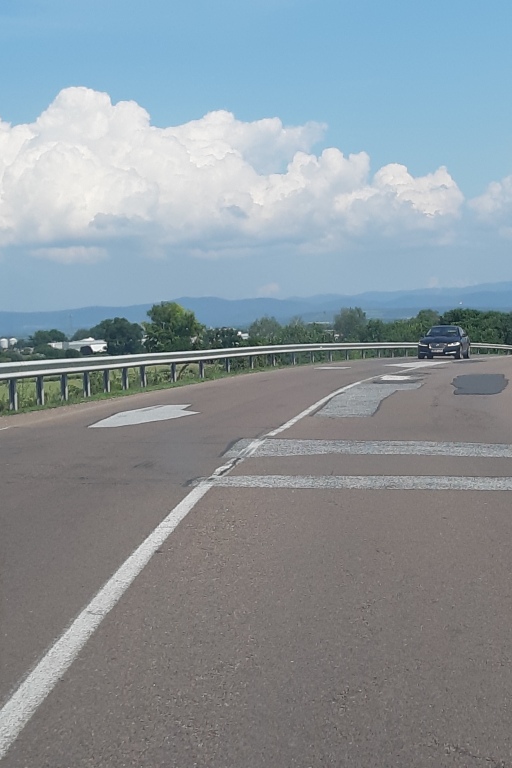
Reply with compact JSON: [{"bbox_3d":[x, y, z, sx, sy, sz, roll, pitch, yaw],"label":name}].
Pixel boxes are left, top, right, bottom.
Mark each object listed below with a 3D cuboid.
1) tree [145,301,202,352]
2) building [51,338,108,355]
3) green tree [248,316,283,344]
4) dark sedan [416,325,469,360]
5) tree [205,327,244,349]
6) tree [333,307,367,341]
[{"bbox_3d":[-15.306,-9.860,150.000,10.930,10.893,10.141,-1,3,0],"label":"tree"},{"bbox_3d":[-86.184,-17.823,390.000,27.471,8.789,22.000,-1,3,6],"label":"building"},{"bbox_3d":[1.490,-8.852,140.000,6.121,5.960,5.995,-1,3,0],"label":"green tree"},{"bbox_3d":[8.503,-1.860,36.000,1.920,1.460,4.950,0,4,21],"label":"dark sedan"},{"bbox_3d":[-6.705,-9.046,170.000,8.258,6.385,7.662,-1,3,0],"label":"tree"},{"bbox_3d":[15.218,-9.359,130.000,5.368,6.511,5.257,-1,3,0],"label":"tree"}]

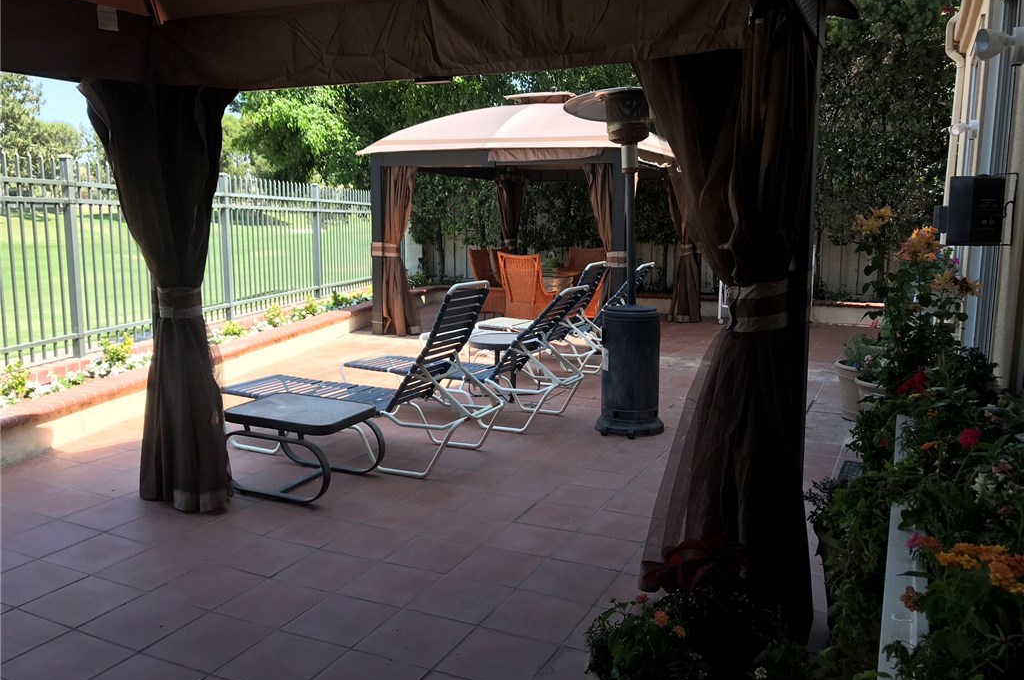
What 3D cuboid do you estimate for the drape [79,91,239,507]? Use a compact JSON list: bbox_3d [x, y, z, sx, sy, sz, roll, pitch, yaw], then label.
[{"bbox_3d":[-1.594,-0.184,3.946,0.520,1.980,0.440,4,9,25],"label":"drape"}]

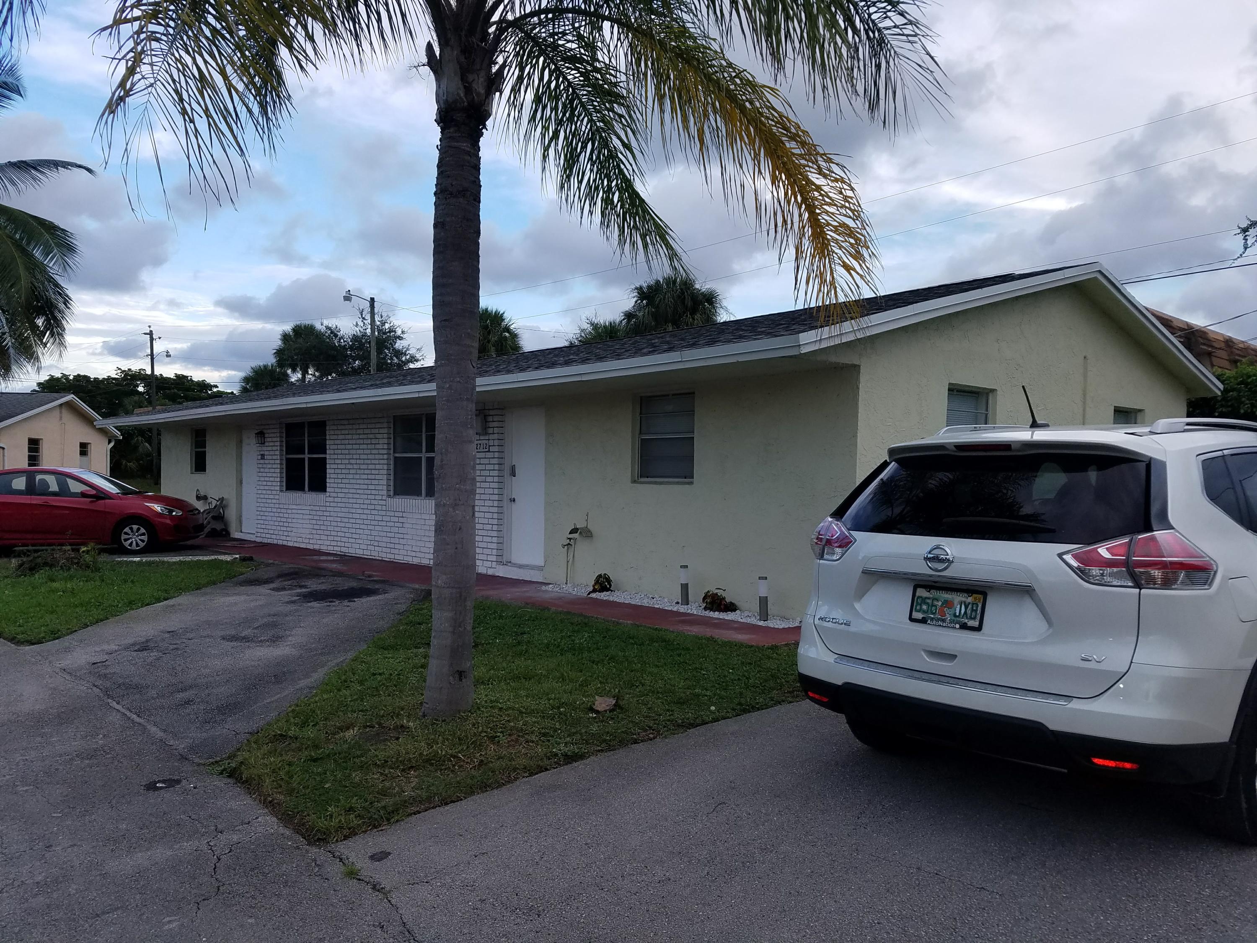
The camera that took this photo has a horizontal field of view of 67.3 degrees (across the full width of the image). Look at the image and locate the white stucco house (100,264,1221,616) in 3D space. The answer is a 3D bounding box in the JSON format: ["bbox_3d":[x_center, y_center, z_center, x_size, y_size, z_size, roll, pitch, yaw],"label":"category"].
[{"bbox_3d":[-1.193,-0.659,18.700,11.700,4.000,19.670,-1,1,-44],"label":"white stucco house"}]

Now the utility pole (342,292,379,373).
[{"bbox_3d":[-9.942,-2.766,35.037,1.250,7.980,0.340,0,1,-16],"label":"utility pole"}]

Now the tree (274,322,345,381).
[{"bbox_3d":[-17.750,-3.579,52.044,3.800,9.340,3.800,0,1,-17],"label":"tree"}]

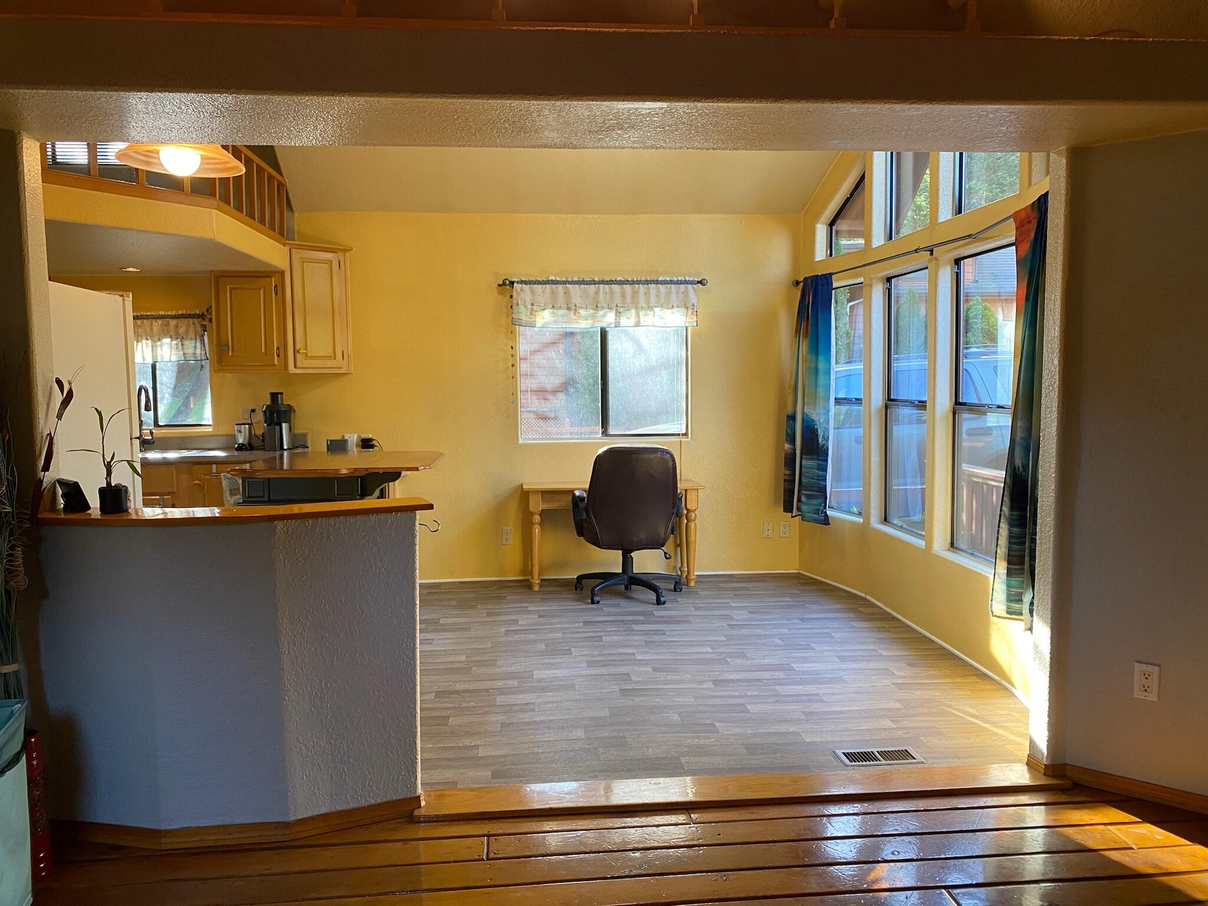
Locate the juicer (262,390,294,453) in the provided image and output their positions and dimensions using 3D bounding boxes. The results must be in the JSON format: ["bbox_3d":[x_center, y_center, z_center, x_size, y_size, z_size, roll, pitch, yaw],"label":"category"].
[{"bbox_3d":[-2.100,-0.216,5.850,0.200,0.400,0.230,-1,5,-5],"label":"juicer"}]

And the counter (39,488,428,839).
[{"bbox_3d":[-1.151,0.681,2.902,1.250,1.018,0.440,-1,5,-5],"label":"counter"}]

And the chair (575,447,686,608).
[{"bbox_3d":[0.134,0.416,5.735,0.670,0.980,0.660,-1,5,-5],"label":"chair"}]

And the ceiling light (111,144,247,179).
[{"bbox_3d":[-1.502,-1.108,3.207,0.450,0.230,0.450,-1,5,-5],"label":"ceiling light"}]

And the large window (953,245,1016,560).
[{"bbox_3d":[1.908,-0.219,4.466,0.100,1.527,0.725,-1,5,-6],"label":"large window"}]

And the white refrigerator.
[{"bbox_3d":[-2.351,0.257,3.432,0.820,1.740,0.760,-1,5,-5],"label":"white refrigerator"}]

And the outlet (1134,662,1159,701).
[{"bbox_3d":[1.783,0.753,2.981,0.071,0.115,0.012,3,6,38],"label":"outlet"}]

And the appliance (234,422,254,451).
[{"bbox_3d":[-2.369,-0.113,5.980,0.125,0.200,0.125,-1,5,-4],"label":"appliance"}]

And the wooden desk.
[{"bbox_3d":[0.053,0.552,6.262,1.212,0.706,0.417,-1,5,-4],"label":"wooden desk"}]

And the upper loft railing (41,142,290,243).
[{"bbox_3d":[-2.417,-1.536,5.095,0.730,0.440,2.050,-1,5,-4],"label":"upper loft railing"}]

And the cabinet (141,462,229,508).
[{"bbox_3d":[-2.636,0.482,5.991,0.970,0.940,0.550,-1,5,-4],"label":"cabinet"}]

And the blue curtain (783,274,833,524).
[{"bbox_3d":[1.333,-0.352,5.941,0.150,1.620,0.440,-2,5,-17],"label":"blue curtain"}]

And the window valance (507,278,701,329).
[{"bbox_3d":[0.011,-1.035,6.297,1.305,0.342,0.110,-1,5,-4],"label":"window valance"}]

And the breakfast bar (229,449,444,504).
[{"bbox_3d":[-1.484,0.502,5.286,1.050,0.920,1.250,-1,5,-5],"label":"breakfast bar"}]

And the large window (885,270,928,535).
[{"bbox_3d":[1.815,-0.285,5.316,0.100,1.527,0.725,-1,5,-6],"label":"large window"}]

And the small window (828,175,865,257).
[{"bbox_3d":[1.643,-1.596,5.976,0.100,0.599,0.558,-2,5,-18],"label":"small window"}]

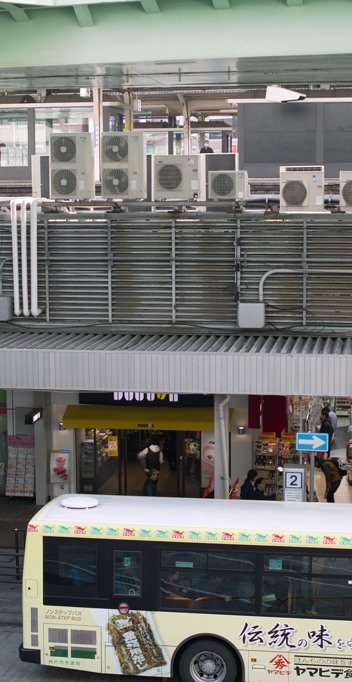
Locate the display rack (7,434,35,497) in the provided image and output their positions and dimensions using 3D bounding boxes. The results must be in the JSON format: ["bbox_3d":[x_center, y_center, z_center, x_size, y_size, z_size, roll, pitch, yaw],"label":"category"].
[{"bbox_3d":[-4.203,3.492,31.611,0.740,1.740,0.420,1,6,10],"label":"display rack"}]

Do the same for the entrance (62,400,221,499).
[{"bbox_3d":[-0.683,3.017,29.715,4.282,2.632,0.900,1,7,8],"label":"entrance"}]

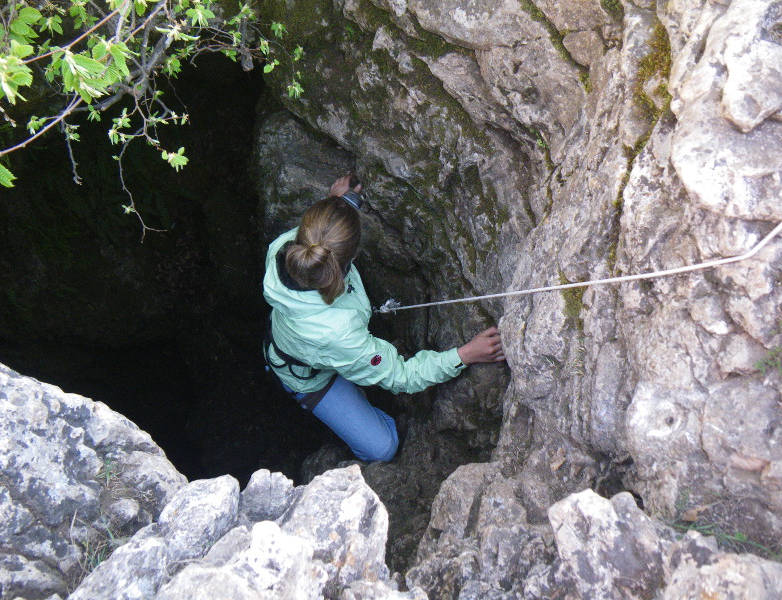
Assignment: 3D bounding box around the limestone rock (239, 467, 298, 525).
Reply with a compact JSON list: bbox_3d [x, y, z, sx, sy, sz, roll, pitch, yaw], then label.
[{"bbox_3d":[-0.324,0.521,1.700,0.150,0.130,0.115,0,46,0],"label":"limestone rock"}]

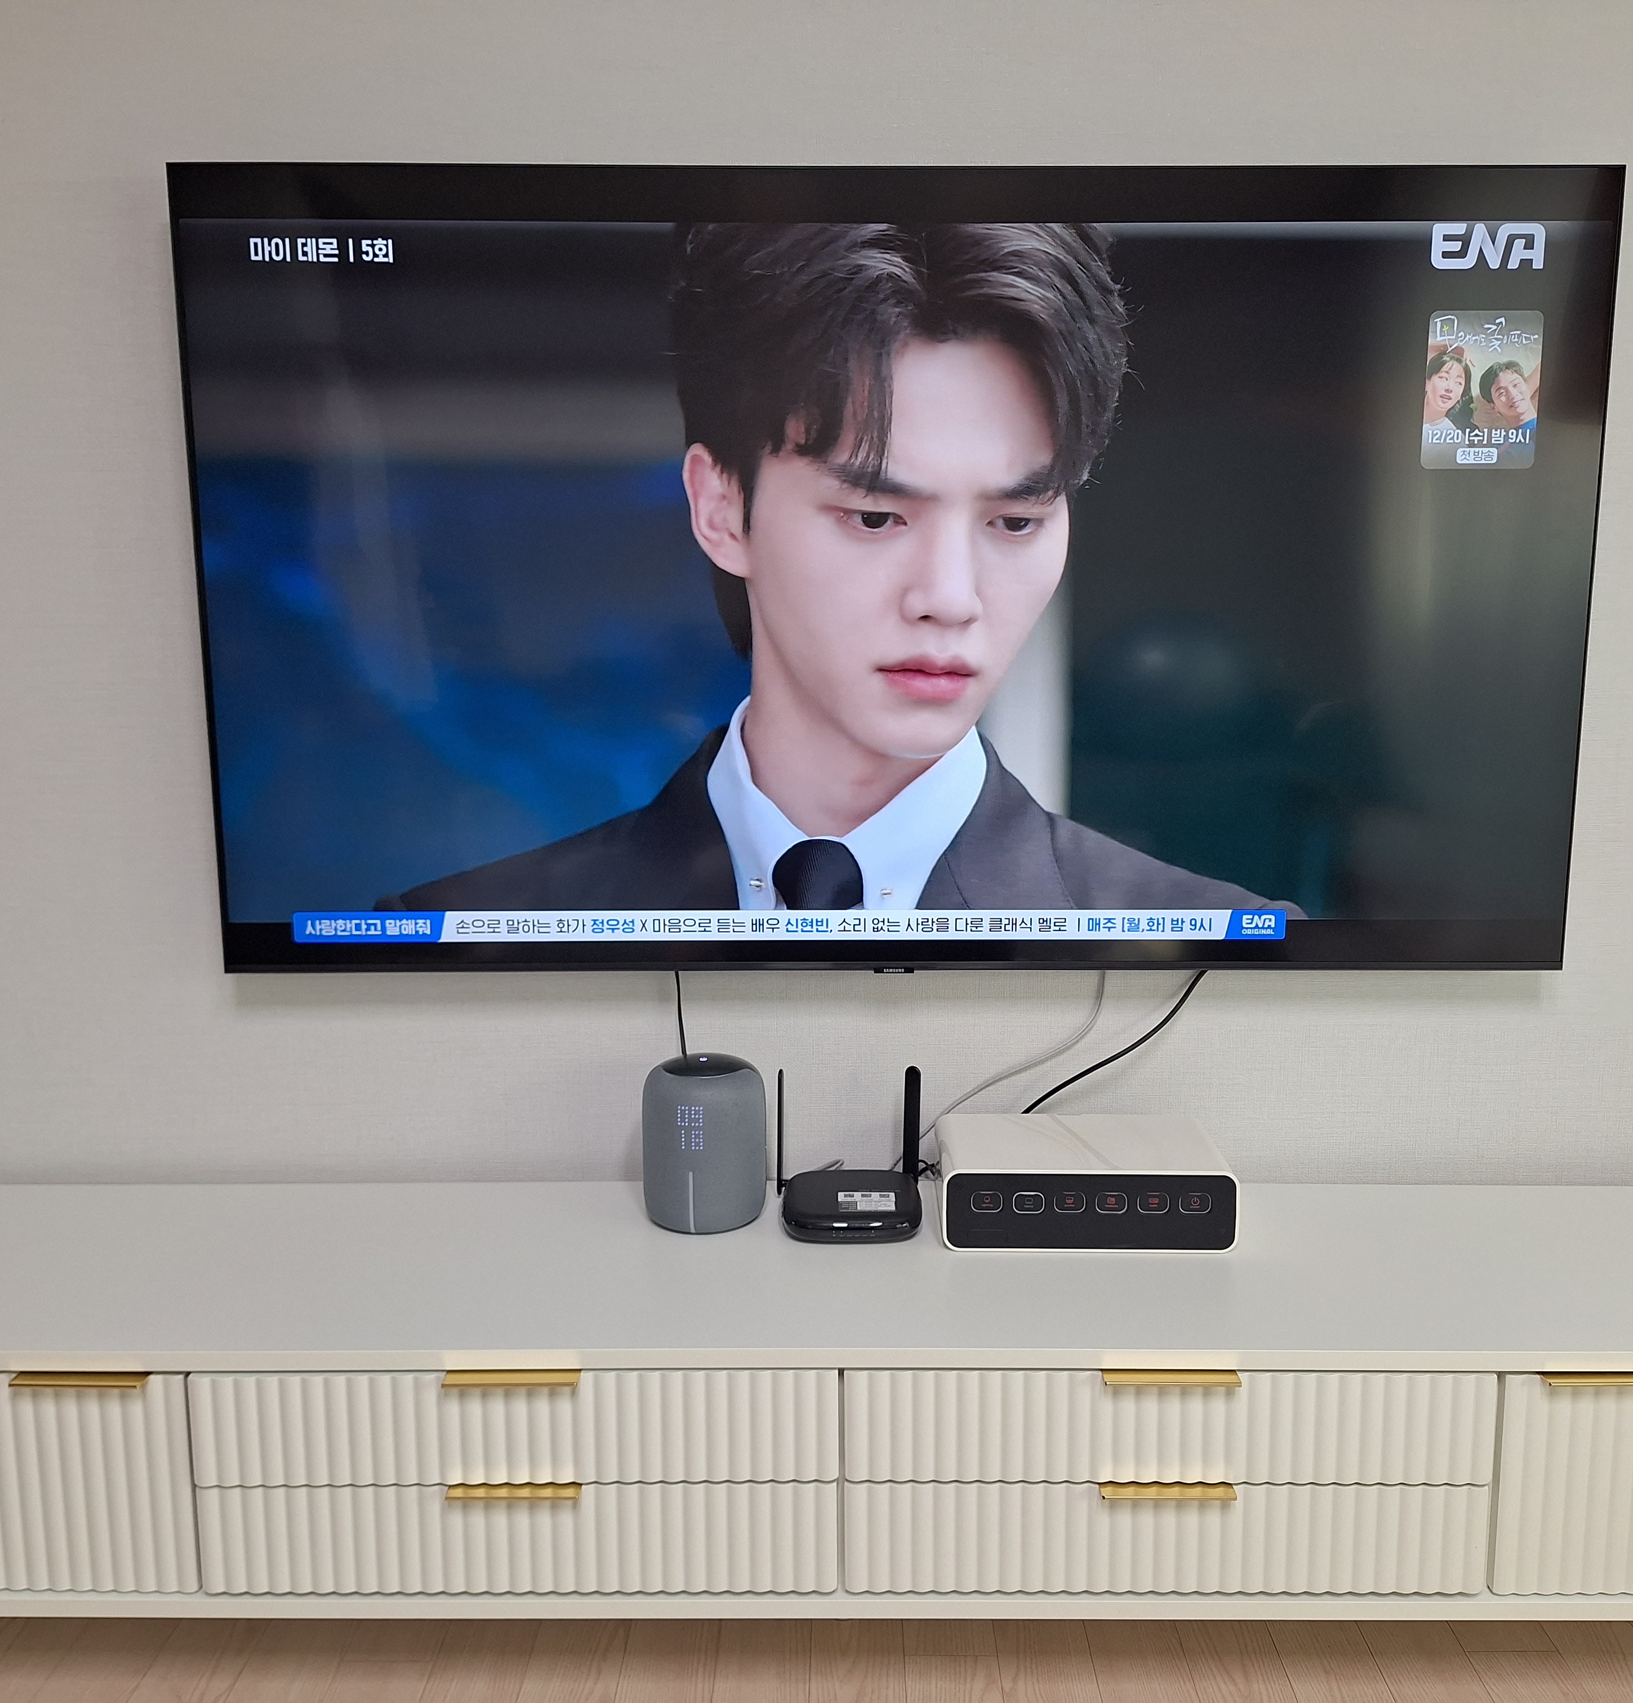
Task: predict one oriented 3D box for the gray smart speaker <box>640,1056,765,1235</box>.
[{"bbox_3d":[-0.127,0.325,1.701,0.139,0.173,0.139,0,10,0],"label":"gray smart speaker"}]

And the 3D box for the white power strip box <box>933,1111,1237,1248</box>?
[{"bbox_3d":[0.282,0.353,1.615,0.295,0.086,0.168,0,10,2],"label":"white power strip box"}]

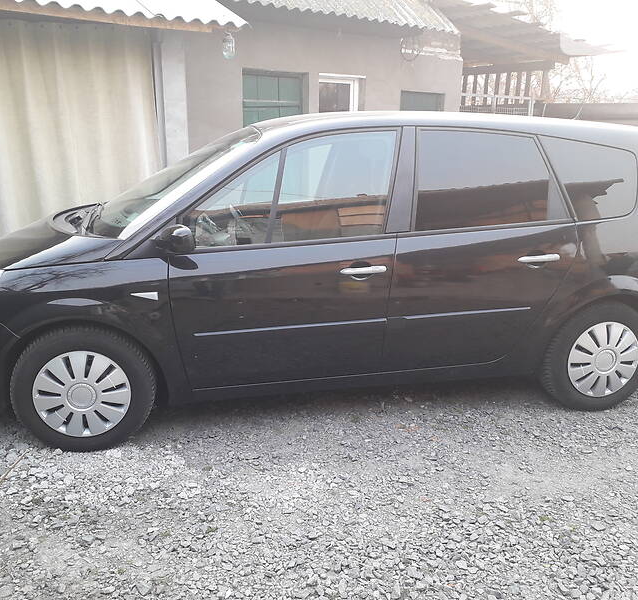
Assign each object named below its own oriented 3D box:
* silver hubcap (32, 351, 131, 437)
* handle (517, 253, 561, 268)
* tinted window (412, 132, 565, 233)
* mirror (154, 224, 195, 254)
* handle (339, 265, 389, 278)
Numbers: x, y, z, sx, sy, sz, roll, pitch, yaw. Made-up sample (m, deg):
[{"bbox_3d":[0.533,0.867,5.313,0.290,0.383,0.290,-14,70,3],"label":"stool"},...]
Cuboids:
[{"bbox_3d":[-1.115,0.448,2.938,0.437,0.437,0.060,-2,15,-11],"label":"silver hubcap"},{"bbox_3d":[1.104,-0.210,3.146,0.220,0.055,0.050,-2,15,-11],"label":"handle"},{"bbox_3d":[0.876,-0.615,3.179,0.830,0.510,0.050,-3,-5,-12],"label":"tinted window"},{"bbox_3d":[-0.633,-0.269,2.756,0.165,0.140,0.220,-2,15,-11],"label":"mirror"},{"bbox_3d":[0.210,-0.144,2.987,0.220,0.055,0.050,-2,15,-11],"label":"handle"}]

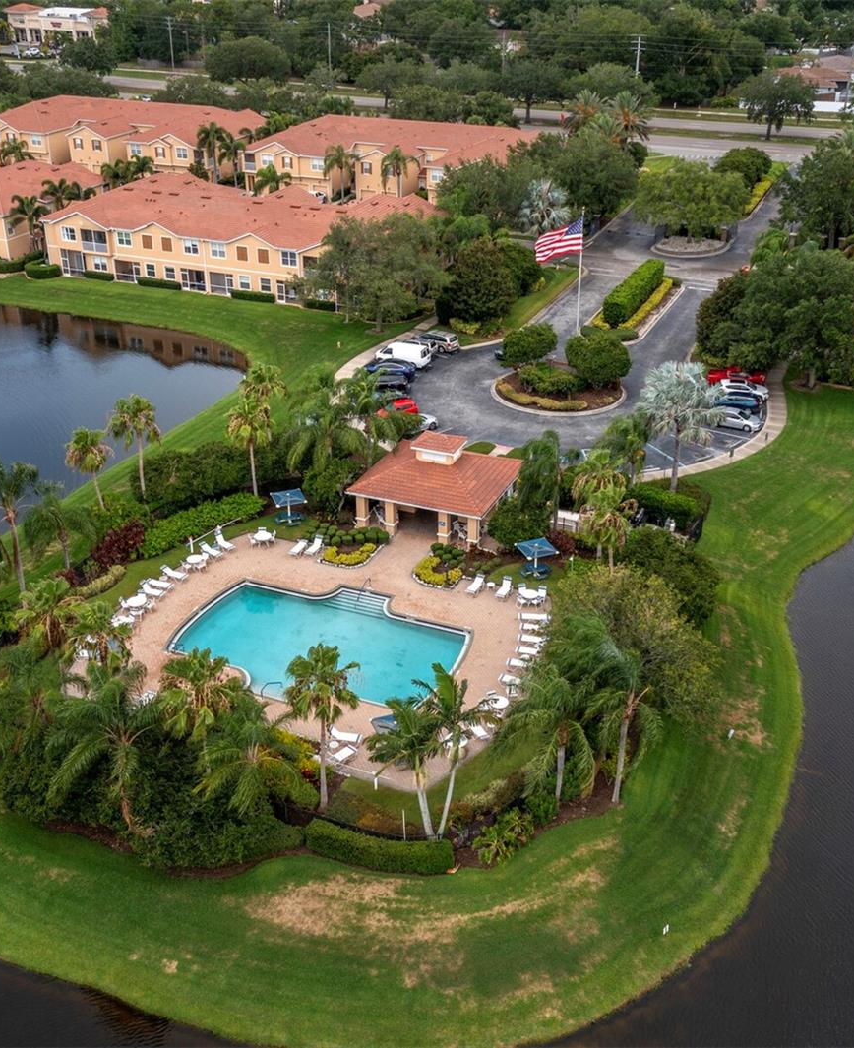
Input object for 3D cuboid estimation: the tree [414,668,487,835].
[{"bbox_3d":[1.200,11.390,59.850,3.470,10.510,3.470,-1,29,0],"label":"tree"}]

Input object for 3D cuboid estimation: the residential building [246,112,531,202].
[{"bbox_3d":[-2.762,-53.402,178.879,42.500,9.100,22.000,11,30,20],"label":"residential building"}]

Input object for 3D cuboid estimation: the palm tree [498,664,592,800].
[{"bbox_3d":[5.834,10.811,59.924,4.900,7.600,4.900,0,28,0],"label":"palm tree"}]

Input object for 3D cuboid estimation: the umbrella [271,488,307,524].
[{"bbox_3d":[-9.704,-1.020,86.604,2.050,2.280,2.050,-11,29,-19],"label":"umbrella"}]

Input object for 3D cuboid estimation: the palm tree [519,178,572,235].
[{"bbox_3d":[15.252,-40.237,157.718,6.500,8.130,6.500,-1,28,0],"label":"palm tree"}]

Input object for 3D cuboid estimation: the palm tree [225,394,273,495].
[{"bbox_3d":[-13.138,-5.540,92.362,3.570,9.010,3.570,-1,28,0],"label":"palm tree"}]

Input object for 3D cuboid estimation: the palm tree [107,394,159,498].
[{"bbox_3d":[-20.554,-4.544,87.494,3.700,9.200,3.700,0,28,0],"label":"palm tree"}]

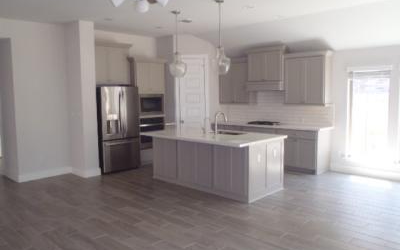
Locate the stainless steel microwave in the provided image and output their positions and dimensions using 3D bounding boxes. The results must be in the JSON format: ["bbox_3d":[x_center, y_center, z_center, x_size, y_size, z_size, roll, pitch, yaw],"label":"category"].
[{"bbox_3d":[-1.326,-0.500,7.855,0.550,0.500,0.760,4,7,43],"label":"stainless steel microwave"}]

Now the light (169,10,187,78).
[{"bbox_3d":[-0.412,-1.423,5.764,0.320,1.174,0.320,-1,5,0],"label":"light"}]

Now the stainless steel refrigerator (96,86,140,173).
[{"bbox_3d":[-1.898,0.096,6.957,0.800,1.790,0.900,4,7,43],"label":"stainless steel refrigerator"}]

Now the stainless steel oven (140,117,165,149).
[{"bbox_3d":[-1.322,0.177,7.920,0.600,0.740,0.760,4,7,43],"label":"stainless steel oven"}]

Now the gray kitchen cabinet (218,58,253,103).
[{"bbox_3d":[0.947,-1.065,8.140,0.916,1.085,0.345,4,7,43],"label":"gray kitchen cabinet"}]

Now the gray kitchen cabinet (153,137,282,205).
[{"bbox_3d":[0.250,0.640,5.947,2.288,0.872,1.025,4,7,43],"label":"gray kitchen cabinet"}]

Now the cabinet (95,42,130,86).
[{"bbox_3d":[-2.018,-1.312,7.005,0.503,0.850,0.920,4,7,43],"label":"cabinet"}]

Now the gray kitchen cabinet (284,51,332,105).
[{"bbox_3d":[2.297,-0.963,6.888,0.930,1.075,0.355,4,7,43],"label":"gray kitchen cabinet"}]

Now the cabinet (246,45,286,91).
[{"bbox_3d":[1.585,-1.272,7.452,0.971,0.975,0.454,4,7,43],"label":"cabinet"}]

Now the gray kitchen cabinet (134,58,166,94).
[{"bbox_3d":[-1.356,-1.177,7.821,0.640,0.835,0.870,4,7,43],"label":"gray kitchen cabinet"}]

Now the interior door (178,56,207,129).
[{"bbox_3d":[-0.181,-0.374,8.044,0.680,2.500,0.070,-1,5,-4],"label":"interior door"}]

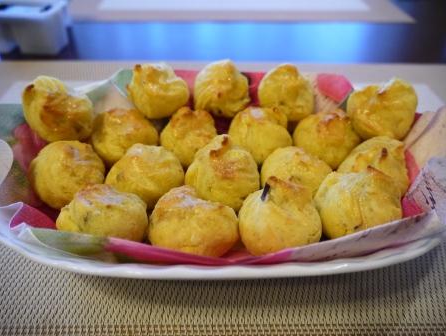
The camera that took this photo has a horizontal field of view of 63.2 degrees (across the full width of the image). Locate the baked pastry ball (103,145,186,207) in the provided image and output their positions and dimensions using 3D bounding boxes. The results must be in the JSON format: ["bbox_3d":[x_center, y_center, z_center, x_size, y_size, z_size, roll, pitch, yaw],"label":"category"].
[{"bbox_3d":[-0.048,0.005,0.219,0.046,0.039,0.045,0,40,0],"label":"baked pastry ball"}]

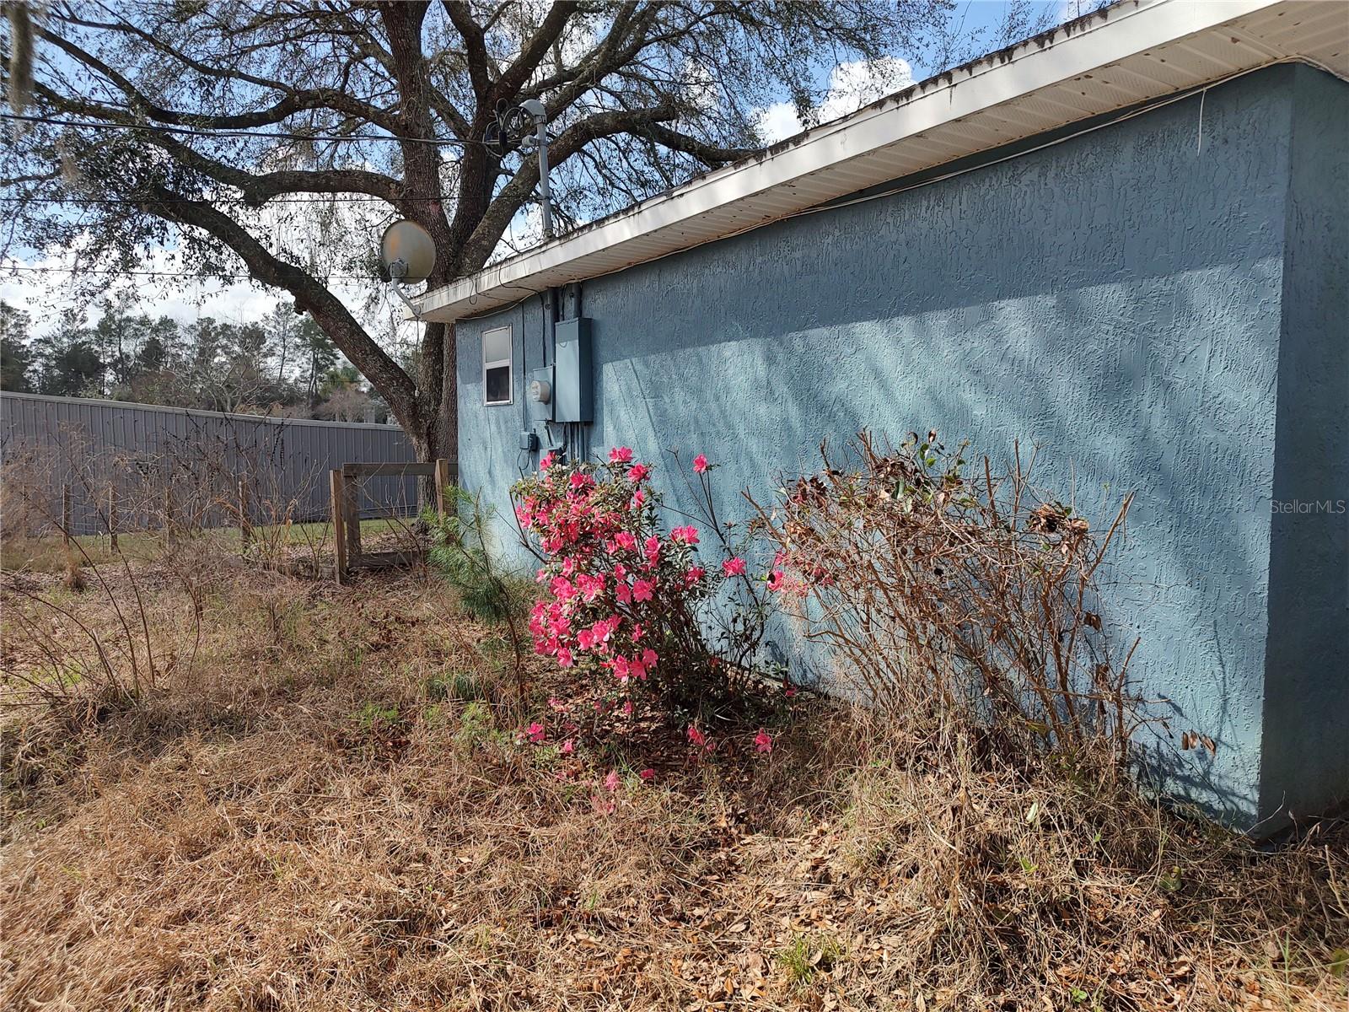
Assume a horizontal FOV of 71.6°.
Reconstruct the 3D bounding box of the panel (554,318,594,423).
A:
[{"bbox_3d":[-0.746,-0.998,6.989,0.125,0.740,0.365,-2,4,-34],"label":"panel"}]

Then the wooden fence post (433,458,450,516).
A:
[{"bbox_3d":[-2.350,0.137,9.564,0.092,1.232,0.092,-5,5,-44],"label":"wooden fence post"}]

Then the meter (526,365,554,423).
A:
[{"bbox_3d":[-1.017,-0.871,7.322,0.200,0.410,0.300,-2,4,-34],"label":"meter"}]

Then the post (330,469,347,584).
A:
[{"bbox_3d":[-3.369,0.214,9.416,0.092,1.140,0.092,-5,4,-40],"label":"post"}]

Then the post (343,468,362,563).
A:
[{"bbox_3d":[-3.391,0.102,9.868,0.125,1.081,0.090,-3,4,-34],"label":"post"}]

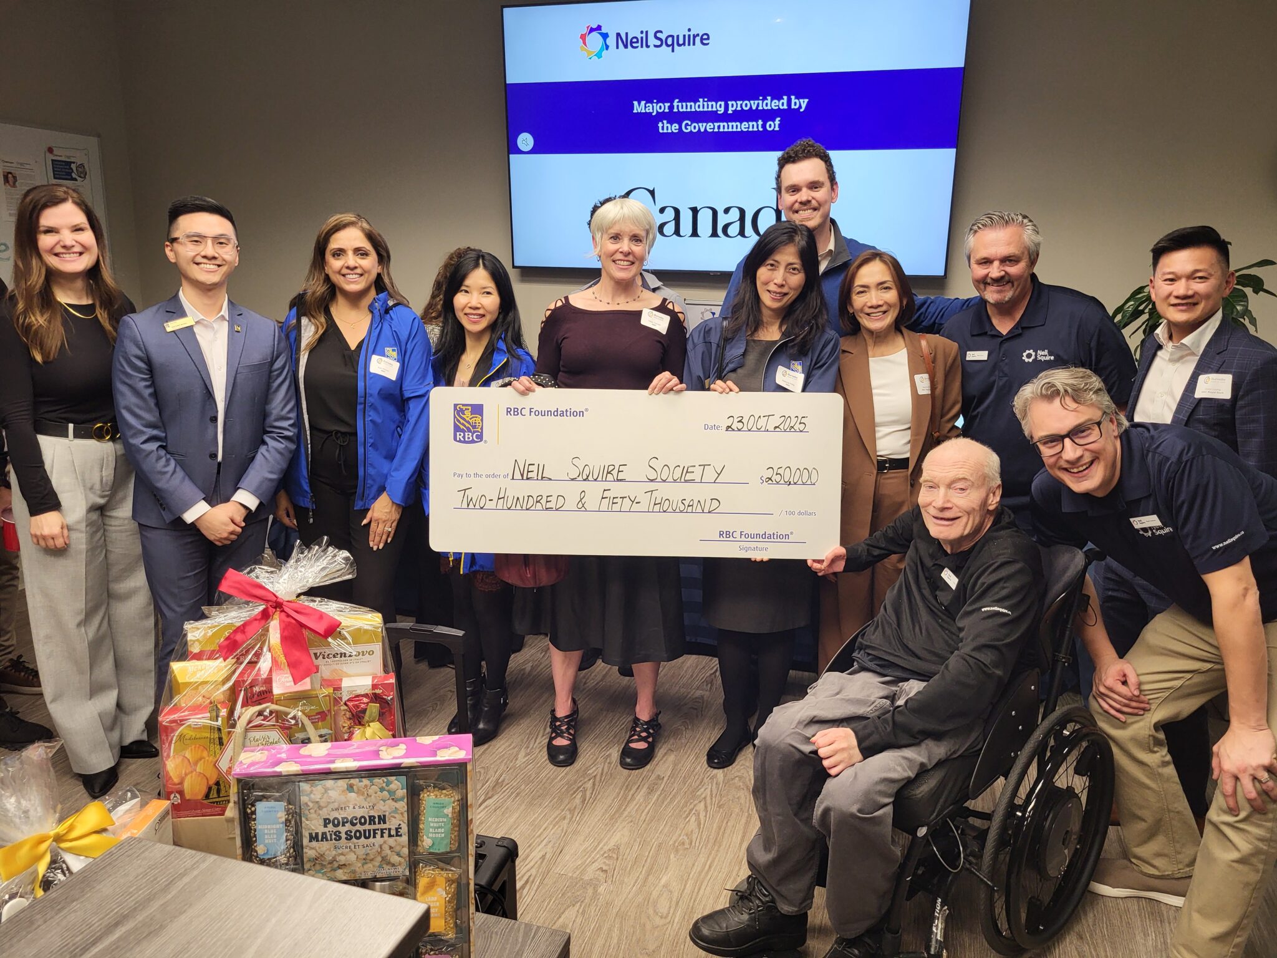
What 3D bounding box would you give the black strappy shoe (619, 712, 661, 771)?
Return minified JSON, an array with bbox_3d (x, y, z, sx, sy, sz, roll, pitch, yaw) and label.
[{"bbox_3d":[0.005,0.833,3.137,0.093,0.120,0.250,4,13,11],"label":"black strappy shoe"}]

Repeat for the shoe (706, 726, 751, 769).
[{"bbox_3d":[0.287,0.830,3.006,0.082,0.070,0.230,11,17,36],"label":"shoe"}]

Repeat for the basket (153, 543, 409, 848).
[{"bbox_3d":[-0.588,0.361,1.598,0.355,0.550,0.250,-2,14,-14],"label":"basket"}]

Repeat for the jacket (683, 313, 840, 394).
[{"bbox_3d":[0.355,-0.185,2.880,0.450,0.620,0.340,6,14,19],"label":"jacket"}]

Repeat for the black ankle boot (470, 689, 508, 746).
[{"bbox_3d":[-0.501,0.785,3.247,0.092,0.145,0.250,3,13,8],"label":"black ankle boot"}]

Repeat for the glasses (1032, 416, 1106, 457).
[{"bbox_3d":[0.900,-0.098,1.975,0.142,0.043,0.145,-21,-3,39],"label":"glasses"}]

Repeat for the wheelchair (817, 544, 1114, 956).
[{"bbox_3d":[0.672,0.627,2.298,0.960,0.920,0.640,-11,17,-42],"label":"wheelchair"}]

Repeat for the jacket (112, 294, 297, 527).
[{"bbox_3d":[-1.225,-0.183,2.713,0.480,0.659,0.320,-5,14,-25],"label":"jacket"}]

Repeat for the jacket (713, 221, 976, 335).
[{"bbox_3d":[0.638,-0.452,3.038,0.840,0.720,0.360,3,13,8],"label":"jacket"}]

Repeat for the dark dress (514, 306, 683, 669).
[{"bbox_3d":[-0.098,0.008,2.836,0.490,1.083,0.360,1,13,0],"label":"dark dress"}]

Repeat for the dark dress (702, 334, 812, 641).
[{"bbox_3d":[0.365,0.008,2.910,0.370,0.883,0.270,3,13,7],"label":"dark dress"}]

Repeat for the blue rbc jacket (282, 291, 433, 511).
[{"bbox_3d":[-0.848,-0.225,2.876,0.470,0.660,0.270,0,13,-5],"label":"blue rbc jacket"}]

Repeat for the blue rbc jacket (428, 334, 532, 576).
[{"bbox_3d":[-0.501,-0.076,3.042,0.400,0.745,0.270,4,13,13],"label":"blue rbc jacket"}]

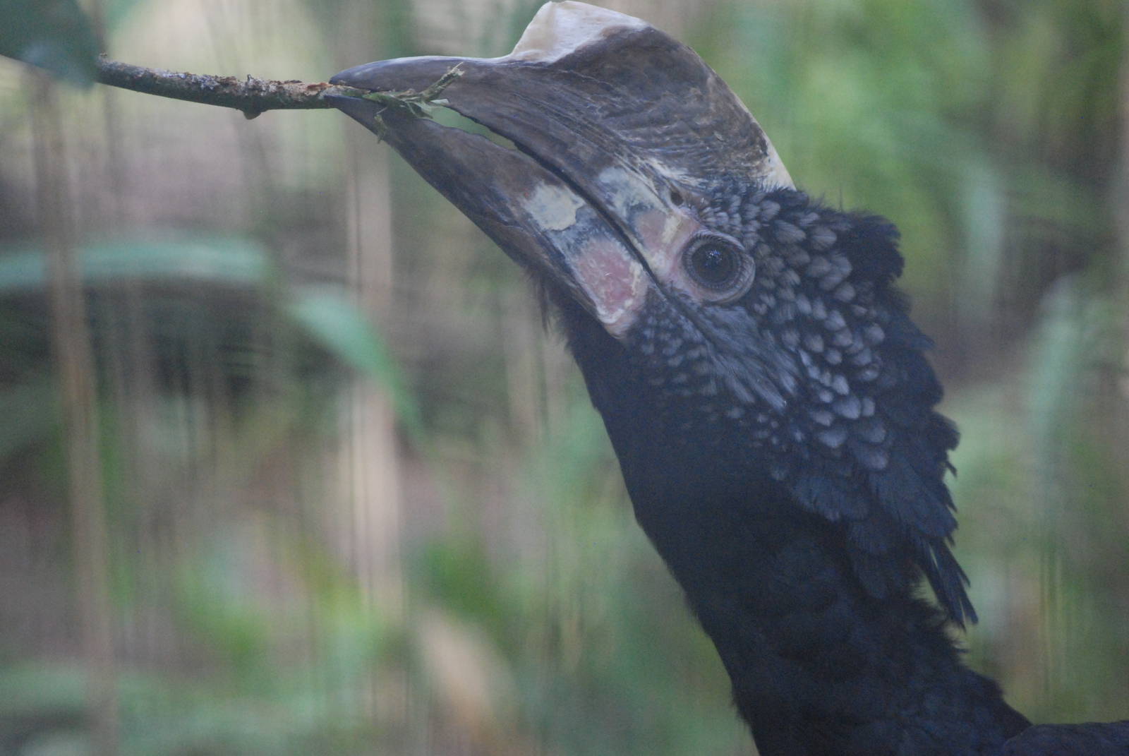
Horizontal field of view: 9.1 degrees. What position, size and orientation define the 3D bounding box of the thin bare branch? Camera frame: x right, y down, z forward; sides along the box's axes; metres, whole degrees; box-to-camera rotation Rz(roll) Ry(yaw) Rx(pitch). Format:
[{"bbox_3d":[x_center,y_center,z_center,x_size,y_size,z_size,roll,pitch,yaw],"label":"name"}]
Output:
[{"bbox_3d":[-0.122,-0.106,2.600,0.105,0.016,0.012,5,0,0],"label":"thin bare branch"}]

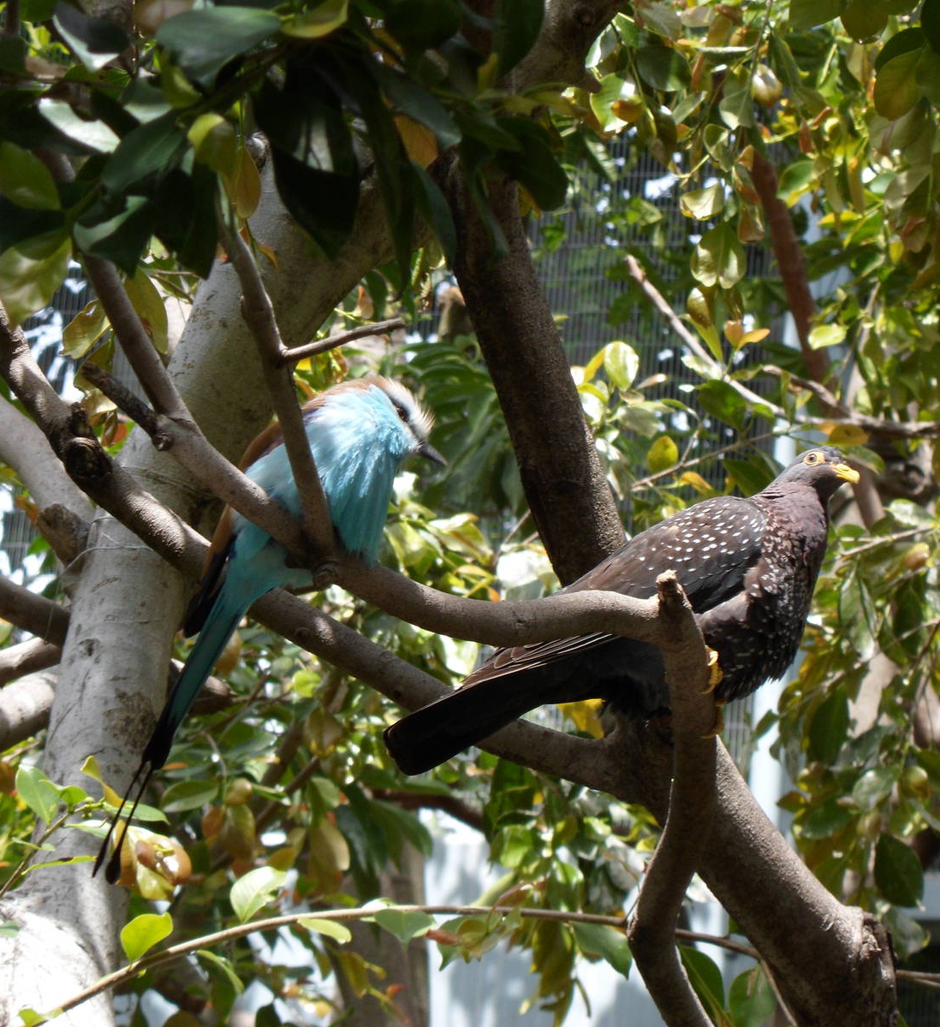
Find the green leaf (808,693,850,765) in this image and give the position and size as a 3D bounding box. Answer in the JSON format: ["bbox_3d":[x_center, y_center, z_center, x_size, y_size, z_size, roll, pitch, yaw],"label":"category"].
[{"bbox_3d":[0.265,0.159,7.900,0.029,0.055,0.014,13,-11,7],"label":"green leaf"}]

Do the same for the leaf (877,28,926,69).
[{"bbox_3d":[0.316,-0.337,7.786,0.050,0.032,0.011,-40,-12,-3],"label":"leaf"}]

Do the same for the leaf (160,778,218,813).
[{"bbox_3d":[-0.206,0.206,7.795,0.046,0.026,0.011,-23,-20,-9],"label":"leaf"}]

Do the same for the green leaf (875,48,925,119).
[{"bbox_3d":[0.306,-0.306,7.600,0.036,0.056,0.015,25,-11,2],"label":"green leaf"}]

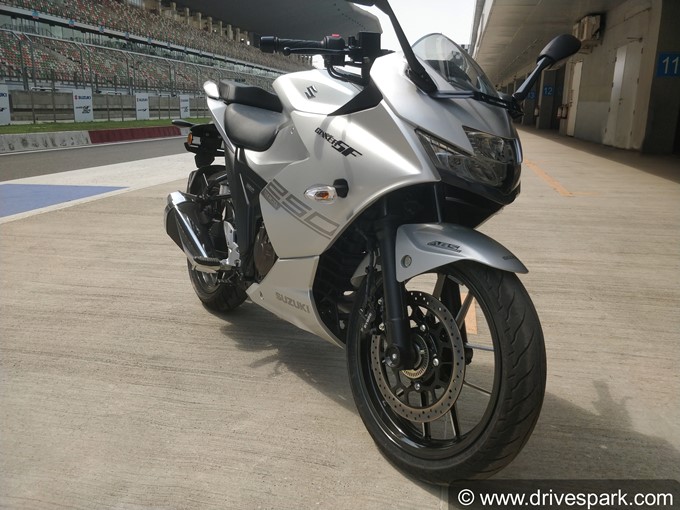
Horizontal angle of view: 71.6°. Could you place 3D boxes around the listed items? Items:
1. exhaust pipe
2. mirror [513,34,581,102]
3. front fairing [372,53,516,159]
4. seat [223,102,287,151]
[{"bbox_3d":[-0.624,-0.079,1.957,0.140,0.170,0.460,-2,33,-36],"label":"exhaust pipe"},{"bbox_3d":[0.518,-0.465,1.193,0.250,0.200,0.100,-2,13,-36],"label":"mirror"},{"bbox_3d":[0.279,-0.328,1.045,0.360,0.220,0.310,-2,13,-36],"label":"front fairing"},{"bbox_3d":[-0.241,-0.463,1.751,0.280,0.170,0.420,-2,13,-36],"label":"seat"}]

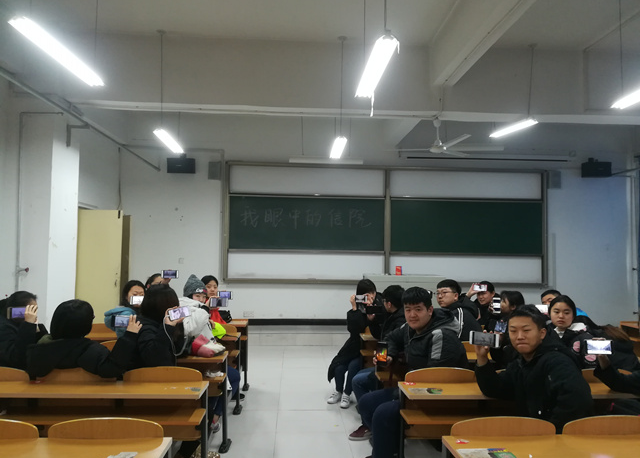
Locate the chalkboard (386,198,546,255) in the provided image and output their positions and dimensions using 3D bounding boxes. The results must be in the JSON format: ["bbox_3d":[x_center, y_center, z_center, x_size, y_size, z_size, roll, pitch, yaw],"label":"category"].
[{"bbox_3d":[2.796,-0.020,9.141,2.950,1.050,0.060,1,-3,-3],"label":"chalkboard"}]

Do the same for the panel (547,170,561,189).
[{"bbox_3d":[4.514,-0.936,9.222,0.250,0.350,0.080,1,-3,-3],"label":"panel"}]

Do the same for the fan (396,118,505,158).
[{"bbox_3d":[1.495,-1.179,6.096,1.400,0.450,1.400,1,-3,-3],"label":"fan"}]

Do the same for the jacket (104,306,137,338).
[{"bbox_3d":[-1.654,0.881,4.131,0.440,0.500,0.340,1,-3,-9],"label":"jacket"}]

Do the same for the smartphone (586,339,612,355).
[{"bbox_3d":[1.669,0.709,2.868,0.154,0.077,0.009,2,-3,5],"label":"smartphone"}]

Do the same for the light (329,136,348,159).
[{"bbox_3d":[0.248,-1.079,6.477,0.150,0.090,1.230,1,-3,-3],"label":"light"}]

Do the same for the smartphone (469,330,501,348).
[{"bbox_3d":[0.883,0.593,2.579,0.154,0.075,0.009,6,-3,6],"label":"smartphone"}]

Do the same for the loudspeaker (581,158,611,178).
[{"bbox_3d":[5.213,-1.094,9.107,0.470,0.280,0.260,1,-3,4],"label":"loudspeaker"}]

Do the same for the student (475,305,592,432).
[{"bbox_3d":[1.091,1.074,2.586,0.620,1.340,0.680,-1,-3,36],"label":"student"}]

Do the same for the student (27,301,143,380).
[{"bbox_3d":[-1.607,1.063,3.253,0.700,1.140,0.620,1,-3,4],"label":"student"}]

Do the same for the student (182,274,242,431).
[{"bbox_3d":[-0.995,1.099,4.359,0.650,1.360,0.550,1,-3,15],"label":"student"}]

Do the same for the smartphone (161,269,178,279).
[{"bbox_3d":[-1.420,0.434,4.566,0.158,0.077,0.009,2,-3,-10],"label":"smartphone"}]

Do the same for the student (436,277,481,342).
[{"bbox_3d":[1.261,1.150,4.496,0.600,1.370,0.550,2,-3,-21],"label":"student"}]

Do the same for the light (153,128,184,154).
[{"bbox_3d":[-2.069,-1.204,6.640,0.170,0.090,1.270,1,-3,-3],"label":"light"}]

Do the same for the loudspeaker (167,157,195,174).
[{"bbox_3d":[-2.486,-1.126,8.684,0.470,0.280,0.260,1,-3,-3],"label":"loudspeaker"}]

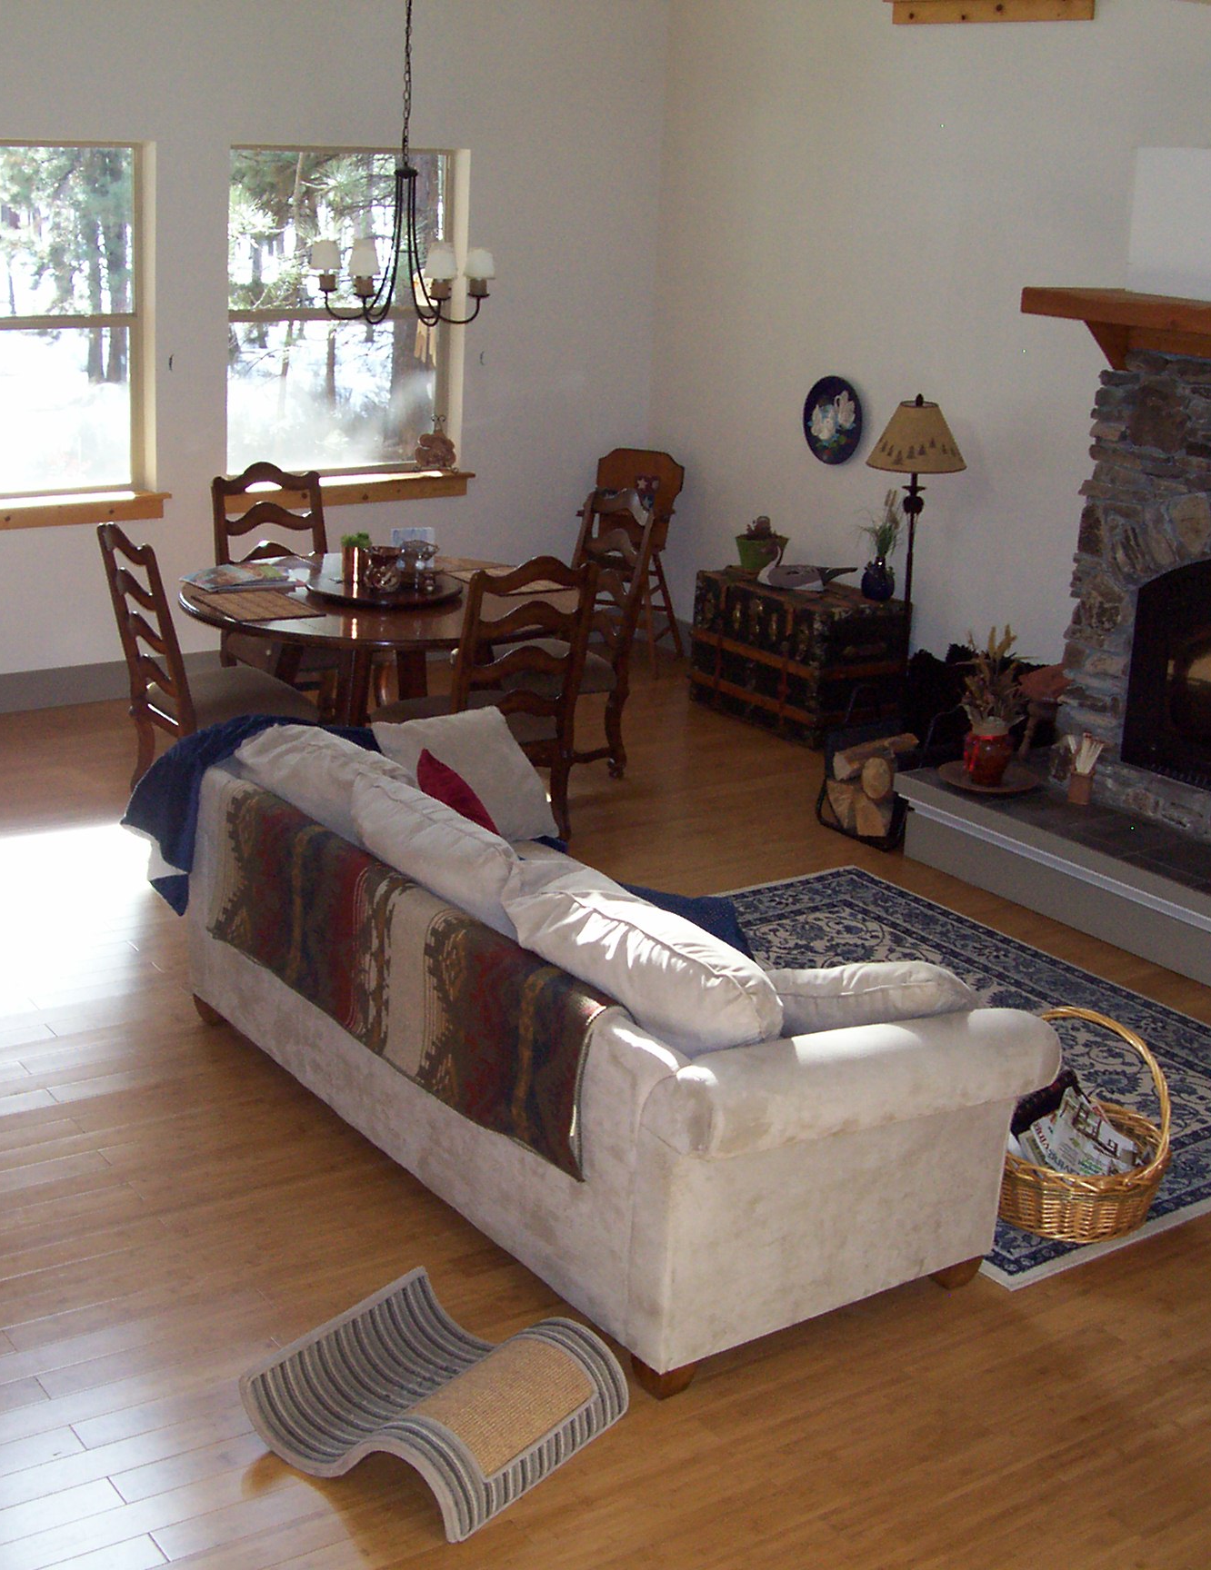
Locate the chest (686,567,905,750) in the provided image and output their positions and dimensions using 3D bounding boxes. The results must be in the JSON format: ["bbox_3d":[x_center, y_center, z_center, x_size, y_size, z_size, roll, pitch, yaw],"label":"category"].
[{"bbox_3d":[0.890,-0.613,9.481,0.516,0.611,0.943,-9,21,-34],"label":"chest"}]

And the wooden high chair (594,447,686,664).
[{"bbox_3d":[0.137,-1.077,9.849,0.460,1.003,0.530,9,18,17],"label":"wooden high chair"}]

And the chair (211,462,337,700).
[{"bbox_3d":[-1.278,-0.718,8.393,0.500,1.062,0.580,-8,21,-32],"label":"chair"}]

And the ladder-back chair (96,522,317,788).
[{"bbox_3d":[-1.478,-0.405,7.362,0.580,1.062,0.500,-8,21,-32],"label":"ladder-back chair"}]

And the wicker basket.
[{"bbox_3d":[1.146,0.806,5.077,0.496,0.477,0.496,7,17,15],"label":"wicker basket"}]

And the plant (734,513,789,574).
[{"bbox_3d":[0.709,-1.082,9.202,0.240,0.245,0.240,3,18,-1],"label":"plant"}]

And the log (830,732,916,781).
[{"bbox_3d":[1.052,-0.111,7.943,0.427,0.119,0.109,-13,23,-42],"label":"log"}]

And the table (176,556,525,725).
[{"bbox_3d":[-0.906,-0.387,8.213,1.549,0.755,1.549,2,17,-1],"label":"table"}]

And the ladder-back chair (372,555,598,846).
[{"bbox_3d":[-0.426,-0.344,7.597,0.526,1.072,0.596,-11,22,-39],"label":"ladder-back chair"}]

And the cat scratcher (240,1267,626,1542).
[{"bbox_3d":[-0.332,1.199,4.097,0.536,0.164,0.531,14,21,34],"label":"cat scratcher"}]

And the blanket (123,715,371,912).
[{"bbox_3d":[-0.951,0.088,5.880,0.780,0.468,0.552,-10,22,-35],"label":"blanket"}]

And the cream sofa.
[{"bbox_3d":[-0.100,0.468,5.071,1.013,0.876,2.316,-10,22,-35],"label":"cream sofa"}]

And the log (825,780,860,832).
[{"bbox_3d":[1.038,0.038,7.715,0.420,0.185,0.173,-10,22,-35],"label":"log"}]

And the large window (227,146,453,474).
[{"bbox_3d":[-1.209,-2.178,9.550,1.221,1.470,0.119,-9,21,-34],"label":"large window"}]

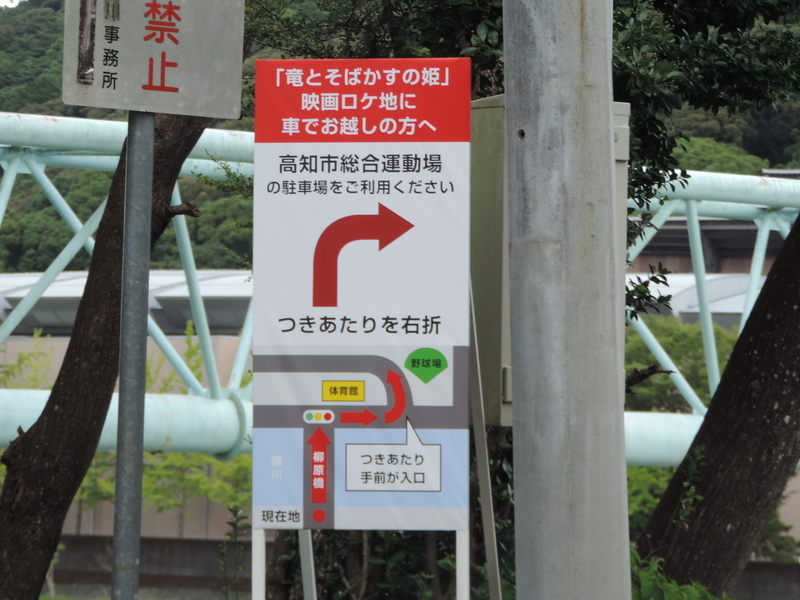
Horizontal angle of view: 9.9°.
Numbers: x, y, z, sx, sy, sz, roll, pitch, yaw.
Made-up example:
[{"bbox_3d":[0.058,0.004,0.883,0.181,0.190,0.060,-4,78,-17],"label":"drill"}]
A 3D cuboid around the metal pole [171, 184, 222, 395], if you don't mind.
[{"bbox_3d":[-1.803,-0.172,39.991,0.114,2.531,0.114,-12,33,-2],"label":"metal pole"}]

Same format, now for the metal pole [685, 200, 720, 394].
[{"bbox_3d":[2.906,0.097,44.059,0.114,2.507,0.114,-8,33,4],"label":"metal pole"}]

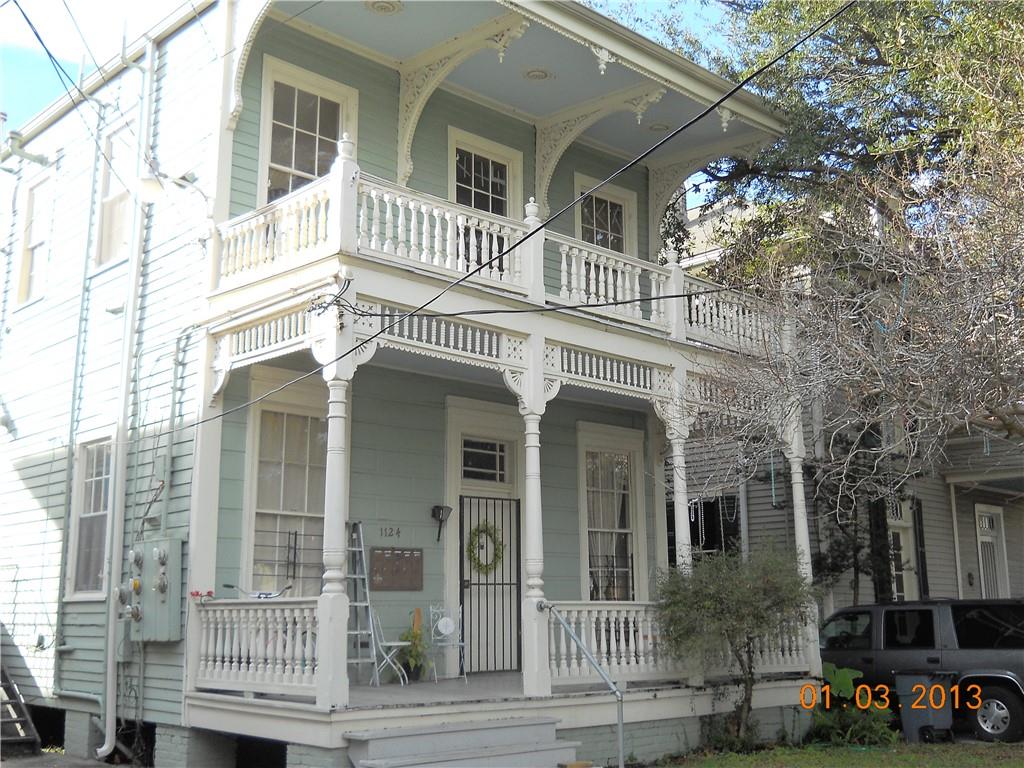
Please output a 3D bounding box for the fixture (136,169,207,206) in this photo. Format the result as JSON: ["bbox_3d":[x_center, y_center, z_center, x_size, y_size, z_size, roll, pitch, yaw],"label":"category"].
[{"bbox_3d":[-3.569,-2.033,11.615,0.660,0.310,0.260,10,-16,-41],"label":"fixture"}]

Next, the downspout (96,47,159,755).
[{"bbox_3d":[-4.402,-0.099,12.523,0.240,8.350,0.130,10,-16,-41],"label":"downspout"}]

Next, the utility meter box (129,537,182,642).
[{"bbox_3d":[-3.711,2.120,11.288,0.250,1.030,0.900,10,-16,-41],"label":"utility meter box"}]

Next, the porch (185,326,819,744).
[{"bbox_3d":[0.265,1.831,12.318,7.000,3.600,2.600,10,-16,-41],"label":"porch"}]

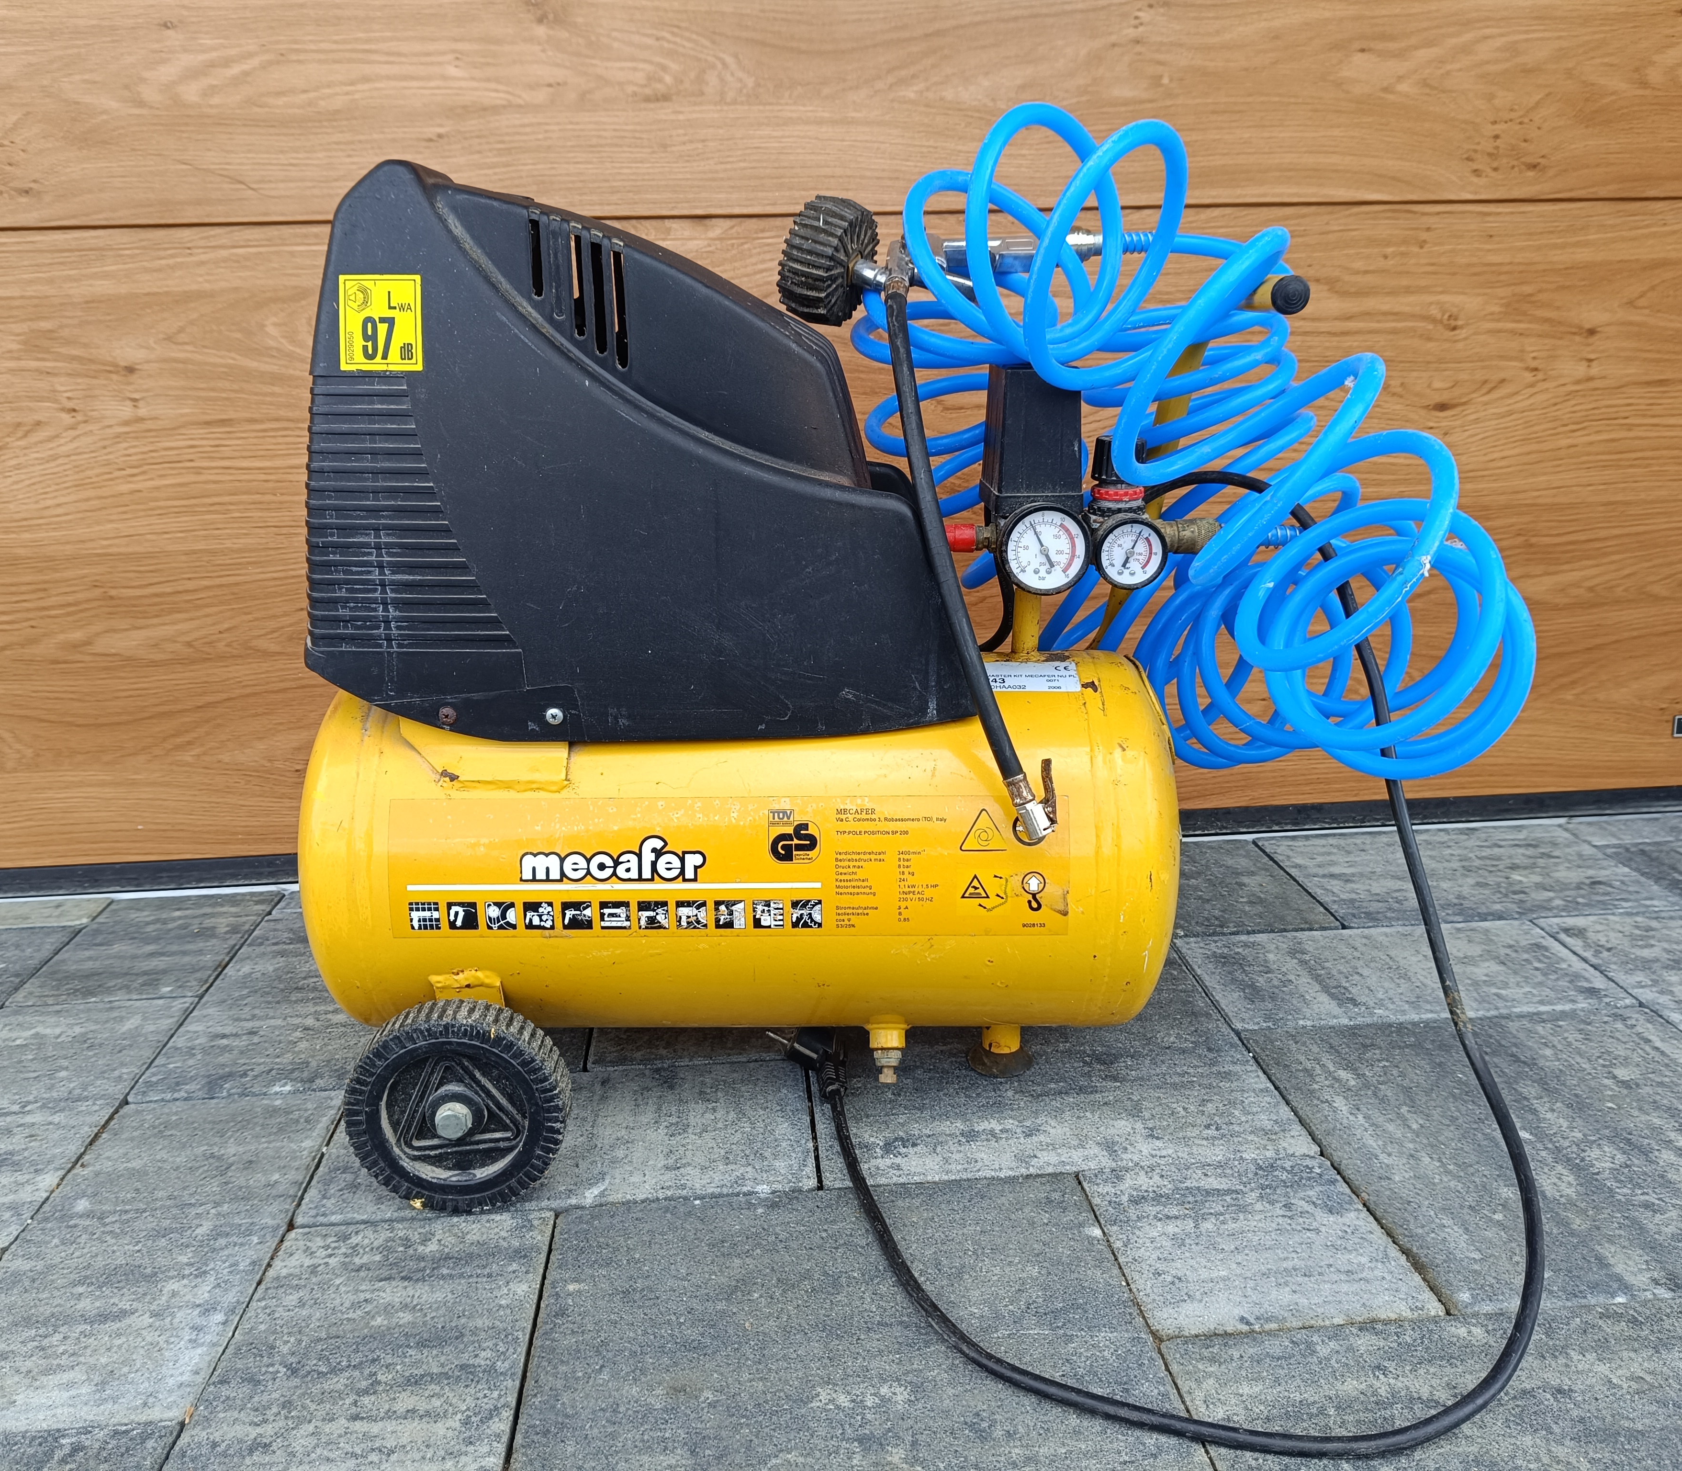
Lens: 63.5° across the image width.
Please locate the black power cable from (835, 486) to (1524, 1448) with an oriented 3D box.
[{"bbox_3d":[0.180,0.070,0.766,0.440,0.390,0.455,-2,17,-4],"label":"black power cable"}]

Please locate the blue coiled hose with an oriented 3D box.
[{"bbox_3d":[0.190,-0.161,0.816,0.365,0.400,0.300,0,17,2],"label":"blue coiled hose"}]

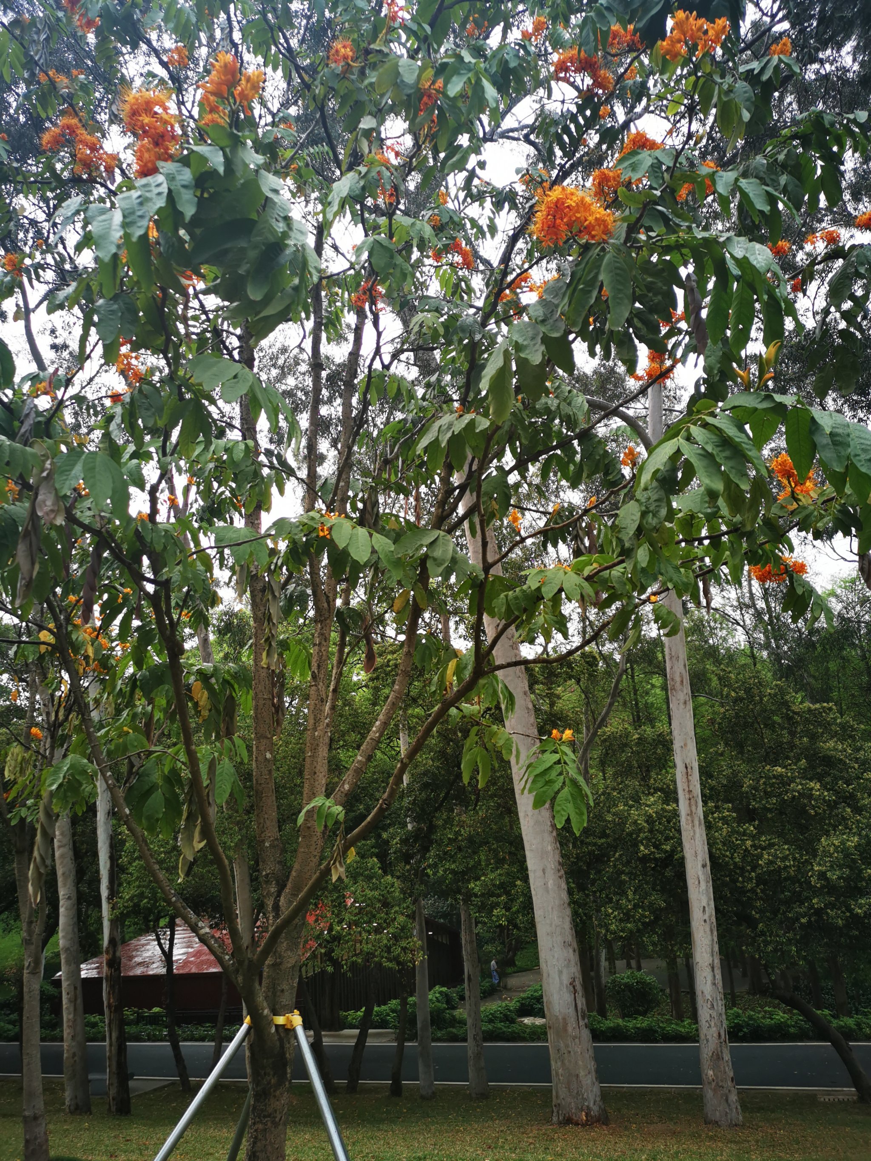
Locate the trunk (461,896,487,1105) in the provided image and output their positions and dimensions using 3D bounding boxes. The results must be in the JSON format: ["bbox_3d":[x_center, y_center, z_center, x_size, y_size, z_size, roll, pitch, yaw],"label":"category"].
[{"bbox_3d":[0.530,5.889,12.841,0.232,2.539,0.232,-4,-23,1],"label":"trunk"}]

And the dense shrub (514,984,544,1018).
[{"bbox_3d":[3.486,14.624,31.500,1.500,1.100,1.300,-5,-19,4],"label":"dense shrub"}]

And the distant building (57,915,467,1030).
[{"bbox_3d":[-6.857,16.883,41.493,11.000,4.700,15.900,-10,-21,20],"label":"distant building"}]

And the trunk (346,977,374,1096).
[{"bbox_3d":[-1.126,6.924,13.823,0.180,1.574,0.180,8,-23,-1],"label":"trunk"}]

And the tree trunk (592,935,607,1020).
[{"bbox_3d":[3.773,9.105,20.790,0.250,1.775,0.250,-6,-23,8],"label":"tree trunk"}]

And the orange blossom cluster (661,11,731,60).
[{"bbox_3d":[0.856,-1.804,3.000,0.220,0.160,0.170,-13,-25,22],"label":"orange blossom cluster"}]

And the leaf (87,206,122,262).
[{"bbox_3d":[-1.007,-1.054,2.750,0.105,0.190,0.060,5,-21,-22],"label":"leaf"}]

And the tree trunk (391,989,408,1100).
[{"bbox_3d":[-0.504,6.751,13.272,0.160,1.391,0.160,3,-23,0],"label":"tree trunk"}]

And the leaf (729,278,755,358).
[{"bbox_3d":[0.930,-0.800,2.750,0.075,0.265,0.050,-11,-21,21],"label":"leaf"}]

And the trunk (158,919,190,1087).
[{"bbox_3d":[-6.010,9.759,20.797,0.750,3.620,0.500,2,-20,-15],"label":"trunk"}]

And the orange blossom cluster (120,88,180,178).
[{"bbox_3d":[-0.944,-1.482,3.000,0.190,0.300,0.190,6,-24,-20],"label":"orange blossom cluster"}]

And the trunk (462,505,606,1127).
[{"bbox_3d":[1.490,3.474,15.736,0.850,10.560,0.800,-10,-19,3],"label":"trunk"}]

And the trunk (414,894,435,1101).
[{"bbox_3d":[-0.250,9.208,19.963,0.420,4.020,0.400,-3,-19,-2],"label":"trunk"}]

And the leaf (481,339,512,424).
[{"bbox_3d":[0.196,-0.640,2.900,0.100,0.300,0.080,-5,-23,5],"label":"leaf"}]

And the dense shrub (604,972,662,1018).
[{"bbox_3d":[4.497,9.417,20.521,1.268,1.045,1.268,-7,-23,9],"label":"dense shrub"}]

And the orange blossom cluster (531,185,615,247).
[{"bbox_3d":[0.417,-1.109,2.750,0.245,0.160,0.200,-7,-20,11],"label":"orange blossom cluster"}]

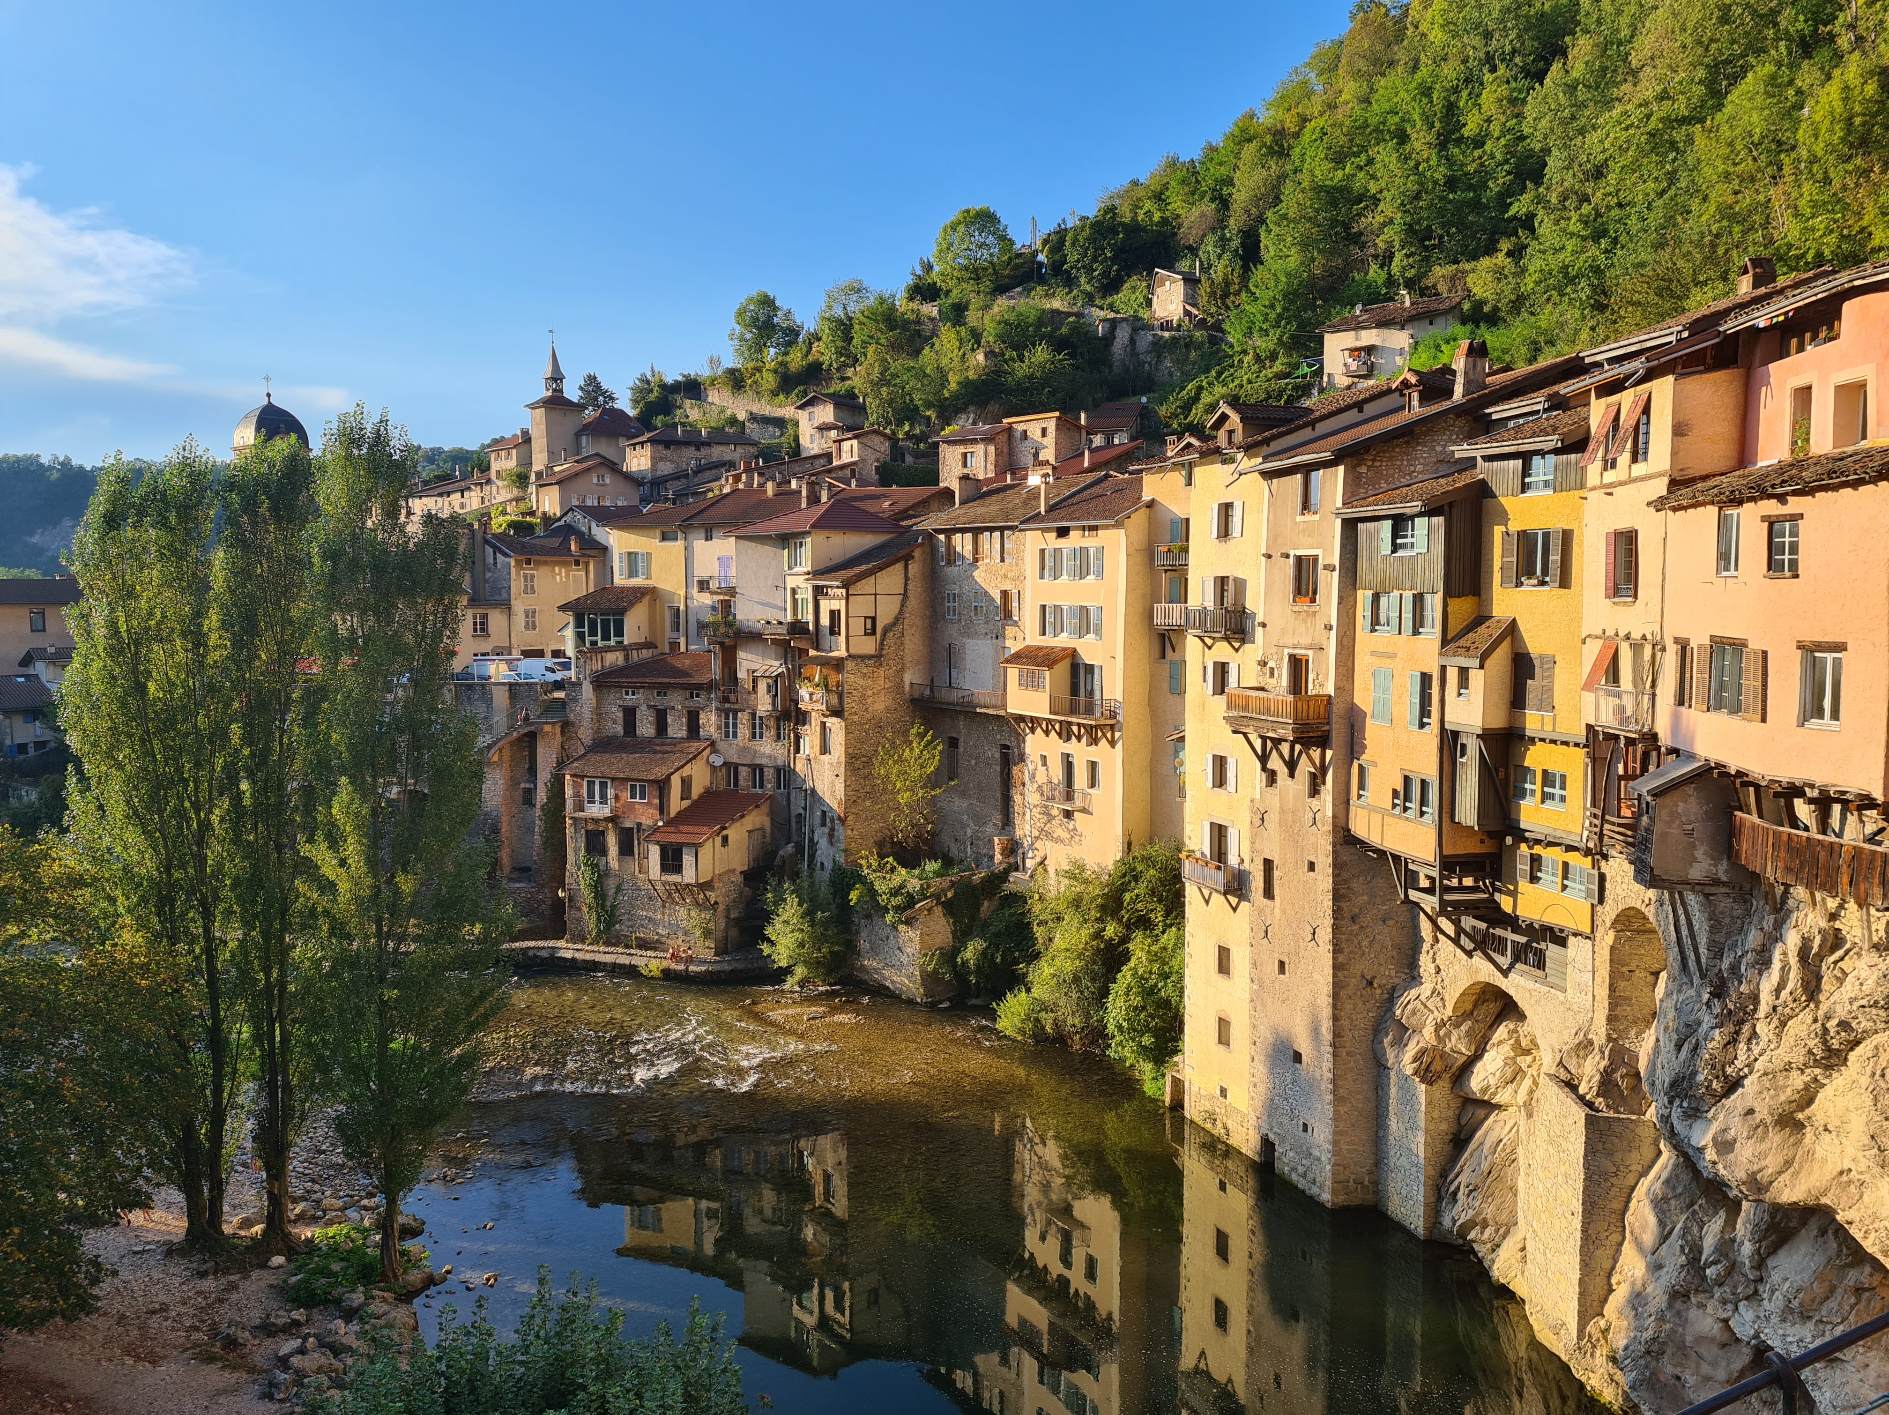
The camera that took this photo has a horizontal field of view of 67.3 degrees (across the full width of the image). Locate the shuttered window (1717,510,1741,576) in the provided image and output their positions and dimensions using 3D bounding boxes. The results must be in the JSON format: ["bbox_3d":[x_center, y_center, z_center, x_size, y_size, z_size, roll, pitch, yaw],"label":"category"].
[{"bbox_3d":[15.960,-3.320,28.888,0.150,1.349,0.776,0,4,-3],"label":"shuttered window"}]

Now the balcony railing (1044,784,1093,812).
[{"bbox_3d":[5.796,4.284,69.047,0.739,0.955,2.470,-3,5,-33],"label":"balcony railing"}]

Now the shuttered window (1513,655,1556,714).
[{"bbox_3d":[15.476,-0.629,37.222,0.120,1.489,1.511,-1,4,-19],"label":"shuttered window"}]

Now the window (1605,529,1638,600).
[{"bbox_3d":[15.816,-3.318,33.148,0.200,1.599,1.690,0,4,2],"label":"window"}]

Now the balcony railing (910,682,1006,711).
[{"bbox_3d":[0.678,-0.539,75.076,0.118,0.955,9.007,-3,5,-33],"label":"balcony railing"}]

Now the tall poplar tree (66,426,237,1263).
[{"bbox_3d":[-23.788,4.277,42.609,5.122,24.186,4.925,0,5,0],"label":"tall poplar tree"}]

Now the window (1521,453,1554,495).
[{"bbox_3d":[15.484,-6.076,36.976,0.150,1.033,1.154,-1,4,-19],"label":"window"}]

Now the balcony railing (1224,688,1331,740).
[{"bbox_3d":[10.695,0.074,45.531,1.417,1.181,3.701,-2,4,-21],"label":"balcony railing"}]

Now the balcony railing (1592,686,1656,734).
[{"bbox_3d":[16.872,0.039,35.127,0.640,0.985,2.265,0,5,2],"label":"balcony railing"}]

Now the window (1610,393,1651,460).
[{"bbox_3d":[15.599,-6.389,32.326,0.553,1.479,0.797,0,4,2],"label":"window"}]

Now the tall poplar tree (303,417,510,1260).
[{"bbox_3d":[-14.482,3.893,38.186,5.497,23.675,5.497,0,4,0],"label":"tall poplar tree"}]

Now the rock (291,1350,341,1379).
[{"bbox_3d":[-16.048,16.717,36.160,1.133,0.492,0.788,0,5,0],"label":"rock"}]

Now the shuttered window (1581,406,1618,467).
[{"bbox_3d":[15.652,-6.462,33.851,0.529,1.354,0.754,0,4,2],"label":"shuttered window"}]

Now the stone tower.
[{"bbox_3d":[-49.583,-37.066,180.649,6.000,20.032,6.000,-3,6,-37],"label":"stone tower"}]

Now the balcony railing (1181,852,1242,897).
[{"bbox_3d":[9.420,5.753,50.177,0.683,1.153,2.772,-2,4,-21],"label":"balcony railing"}]

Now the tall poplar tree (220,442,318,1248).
[{"bbox_3d":[-20.056,4.211,42.304,3.251,24.366,3.251,0,5,0],"label":"tall poplar tree"}]

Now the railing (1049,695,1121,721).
[{"bbox_3d":[6.486,0.074,67.097,1.231,0.985,3.376,-3,5,-33],"label":"railing"}]

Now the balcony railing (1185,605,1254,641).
[{"bbox_3d":[9.423,-2.989,49.422,0.791,0.998,2.578,-2,4,-21],"label":"balcony railing"}]

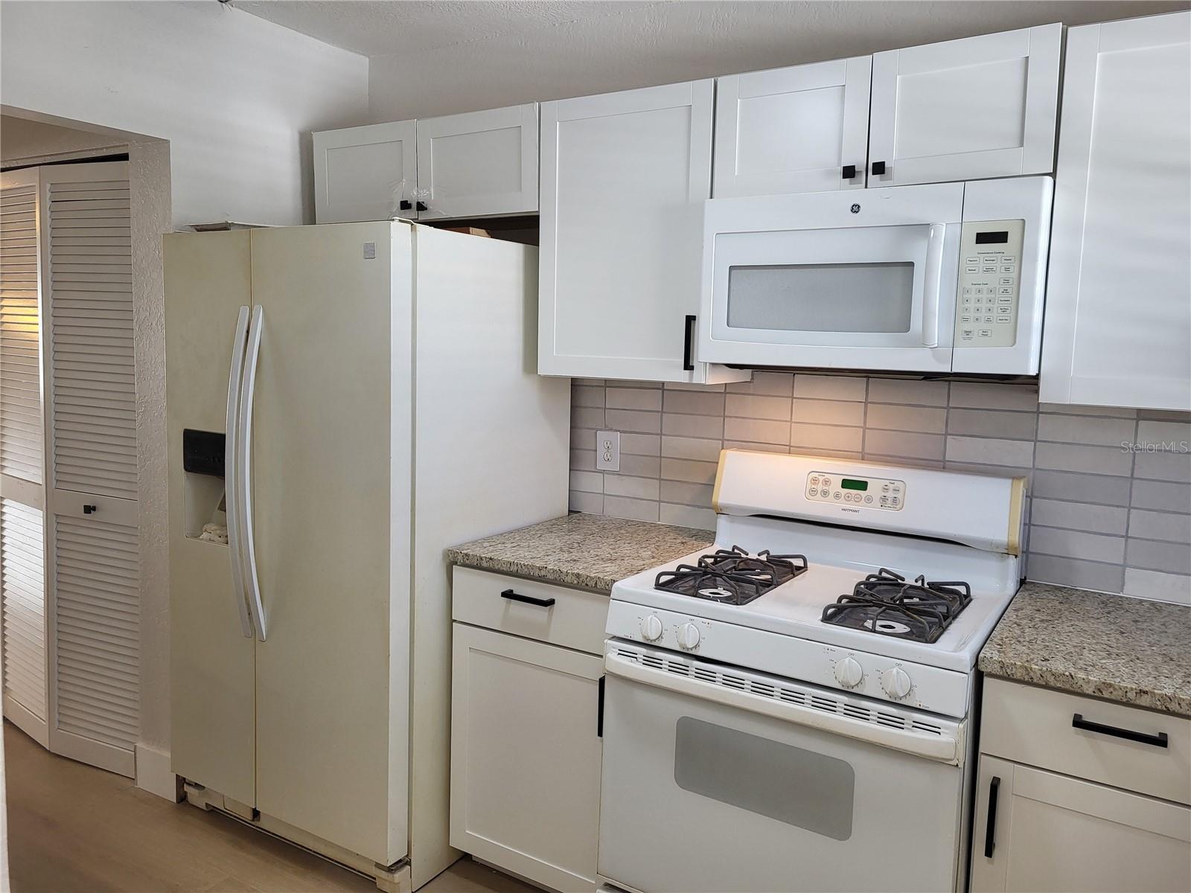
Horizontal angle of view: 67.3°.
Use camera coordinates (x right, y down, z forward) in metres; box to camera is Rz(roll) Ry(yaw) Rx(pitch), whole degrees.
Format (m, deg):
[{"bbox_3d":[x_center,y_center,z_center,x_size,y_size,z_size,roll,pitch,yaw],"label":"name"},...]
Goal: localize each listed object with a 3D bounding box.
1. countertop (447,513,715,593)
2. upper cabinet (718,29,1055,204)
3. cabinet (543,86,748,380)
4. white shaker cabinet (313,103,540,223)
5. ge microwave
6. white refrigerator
[{"bbox_3d":[0.014,0.285,2.505,0.562,0.034,0.649,5,8,31],"label":"countertop"},{"bbox_3d":[0.705,-0.747,2.160,0.770,0.300,0.324,5,8,31],"label":"upper cabinet"},{"bbox_3d":[0.147,-0.572,2.526,0.531,0.758,0.320,5,8,31],"label":"cabinet"},{"bbox_3d":[-0.464,-0.857,2.873,0.916,0.301,0.320,5,8,31],"label":"white shaker cabinet"},{"bbox_3d":[0.684,-0.384,2.160,0.757,0.407,0.410,5,8,31],"label":"ge microwave"},{"bbox_3d":[-0.689,0.254,2.776,0.897,1.748,0.830,5,8,31],"label":"white refrigerator"}]

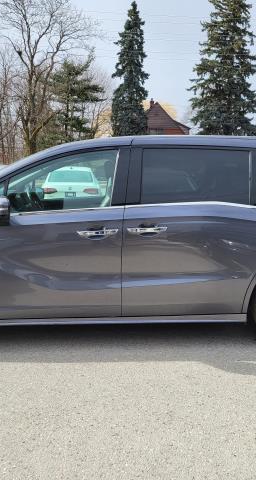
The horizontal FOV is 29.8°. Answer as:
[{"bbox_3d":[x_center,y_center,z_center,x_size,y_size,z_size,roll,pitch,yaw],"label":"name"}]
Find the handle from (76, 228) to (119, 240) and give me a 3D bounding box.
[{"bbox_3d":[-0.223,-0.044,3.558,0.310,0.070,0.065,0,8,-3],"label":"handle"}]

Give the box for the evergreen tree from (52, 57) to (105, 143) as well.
[{"bbox_3d":[-5.602,-13.803,55.018,5.900,13.770,5.900,0,8,0],"label":"evergreen tree"}]

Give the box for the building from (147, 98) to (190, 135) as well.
[{"bbox_3d":[3.183,-10.523,53.554,8.500,8.900,9.500,0,8,0],"label":"building"}]

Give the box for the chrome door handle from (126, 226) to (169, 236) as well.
[{"bbox_3d":[0.146,-0.063,3.591,0.310,0.070,0.060,0,9,-5],"label":"chrome door handle"}]

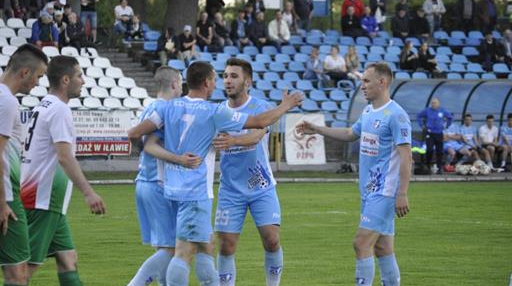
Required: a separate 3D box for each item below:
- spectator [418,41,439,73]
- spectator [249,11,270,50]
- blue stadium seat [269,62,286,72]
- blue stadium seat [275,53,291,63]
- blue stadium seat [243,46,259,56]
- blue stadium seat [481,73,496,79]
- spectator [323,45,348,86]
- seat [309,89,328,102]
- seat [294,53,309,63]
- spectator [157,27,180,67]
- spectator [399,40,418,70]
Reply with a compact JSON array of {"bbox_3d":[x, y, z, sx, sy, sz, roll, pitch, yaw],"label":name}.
[{"bbox_3d":[4.554,-2.046,69.724,0.550,1.200,0.750,0,1,-30],"label":"spectator"},{"bbox_3d":[0.106,-2.841,70.715,0.560,1.270,0.780,0,1,-20],"label":"spectator"},{"bbox_3d":[0.562,-1.919,67.800,0.430,0.310,0.400,0,1,-15],"label":"blue stadium seat"},{"bbox_3d":[0.707,-2.110,68.275,0.420,0.330,0.410,0,1,-13],"label":"blue stadium seat"},{"bbox_3d":[-0.137,-2.413,69.768,0.430,0.270,0.400,0,1,-20],"label":"blue stadium seat"},{"bbox_3d":[6.053,-1.666,68.920,0.430,0.310,0.410,0,1,-21],"label":"blue stadium seat"},{"bbox_3d":[2.054,-1.874,68.199,0.600,1.250,0.780,0,1,-20],"label":"spectator"},{"bbox_3d":[1.544,-1.144,65.619,0.420,0.330,0.410,0,1,-13],"label":"seat"},{"bbox_3d":[1.175,-2.144,68.600,0.430,0.310,0.400,0,1,-15],"label":"seat"},{"bbox_3d":[-2.219,-2.339,67.369,0.530,1.130,0.700,0,1,-10],"label":"spectator"},{"bbox_3d":[3.921,-2.036,68.298,0.500,1.200,0.700,0,1,-25],"label":"spectator"}]

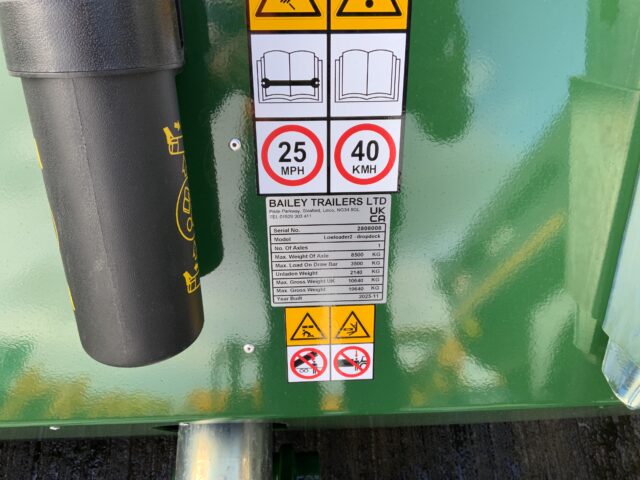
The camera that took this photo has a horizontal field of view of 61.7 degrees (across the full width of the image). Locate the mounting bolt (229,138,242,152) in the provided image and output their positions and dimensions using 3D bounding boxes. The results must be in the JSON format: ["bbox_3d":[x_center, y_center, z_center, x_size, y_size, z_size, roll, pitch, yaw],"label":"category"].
[{"bbox_3d":[-0.073,-0.082,0.464,0.009,0.009,0.003,-1,23,-2],"label":"mounting bolt"}]

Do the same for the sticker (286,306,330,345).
[{"bbox_3d":[-0.011,0.088,0.539,0.044,0.045,0.002,-1,23,-2],"label":"sticker"}]

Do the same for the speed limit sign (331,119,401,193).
[{"bbox_3d":[0.040,-0.074,0.473,0.063,0.067,0.002,-1,23,-2],"label":"speed limit sign"}]

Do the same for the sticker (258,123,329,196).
[{"bbox_3d":[-0.024,-0.072,0.471,0.063,0.067,0.002,-1,23,-2],"label":"sticker"}]

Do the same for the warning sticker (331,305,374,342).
[{"bbox_3d":[0.033,0.087,0.541,0.044,0.045,0.002,-1,23,-2],"label":"warning sticker"}]

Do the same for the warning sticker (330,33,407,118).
[{"bbox_3d":[0.039,-0.136,0.446,0.064,0.069,0.002,-1,23,-2],"label":"warning sticker"}]

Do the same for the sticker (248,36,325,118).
[{"bbox_3d":[-0.024,-0.135,0.444,0.063,0.069,0.002,-1,23,-2],"label":"sticker"}]

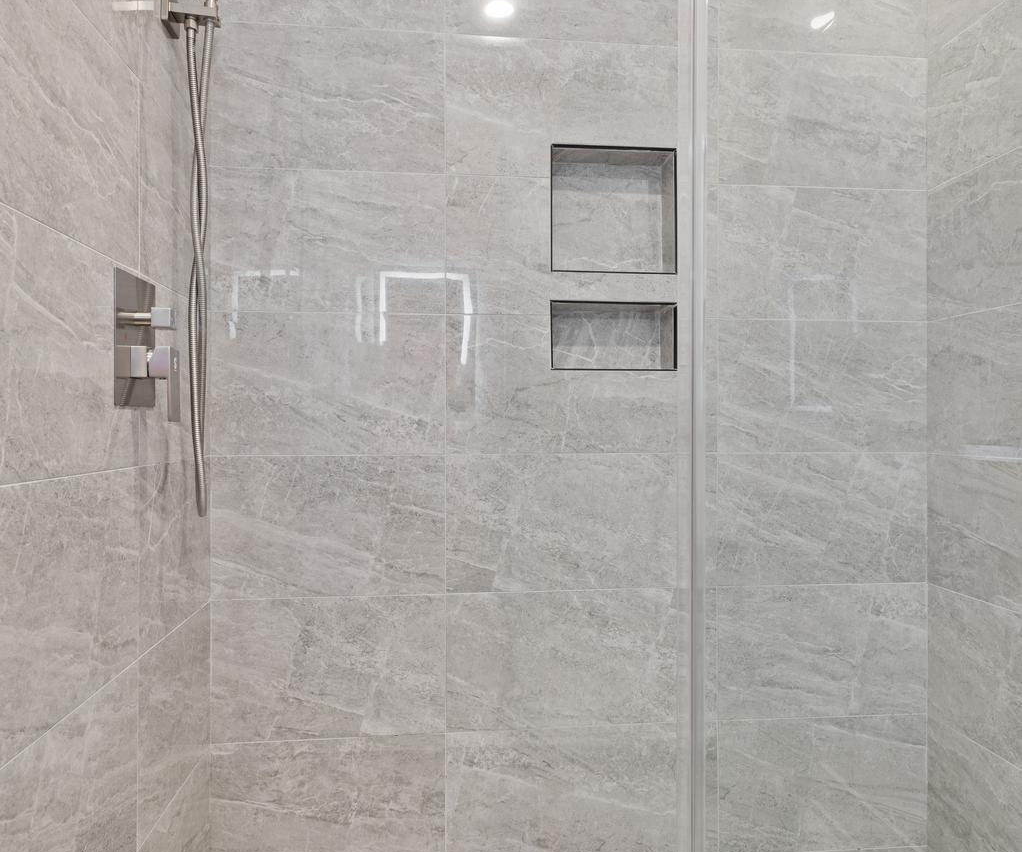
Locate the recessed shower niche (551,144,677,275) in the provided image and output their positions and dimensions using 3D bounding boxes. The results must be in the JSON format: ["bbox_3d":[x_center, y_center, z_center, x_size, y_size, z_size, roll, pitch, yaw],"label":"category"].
[{"bbox_3d":[0.227,-0.482,1.666,0.286,0.281,0.092,0,0,-6],"label":"recessed shower niche"}]

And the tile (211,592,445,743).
[{"bbox_3d":[-0.386,0.519,1.557,0.490,0.302,0.012,0,0,-6],"label":"tile"}]

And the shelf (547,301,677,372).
[{"bbox_3d":[0.231,-0.201,1.635,0.287,0.153,0.025,0,0,-6],"label":"shelf"}]

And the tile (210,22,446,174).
[{"bbox_3d":[-0.388,-0.697,1.550,0.490,0.302,0.012,0,0,-6],"label":"tile"}]

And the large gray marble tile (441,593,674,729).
[{"bbox_3d":[0.164,0.518,1.610,0.609,0.302,0.012,0,0,-6],"label":"large gray marble tile"}]

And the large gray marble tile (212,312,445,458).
[{"bbox_3d":[-0.387,-0.089,1.554,0.490,0.302,0.012,0,0,-6],"label":"large gray marble tile"}]

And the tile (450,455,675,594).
[{"bbox_3d":[0.163,0.214,1.609,0.609,0.302,0.012,0,0,-6],"label":"tile"}]

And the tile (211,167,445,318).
[{"bbox_3d":[-0.389,-0.395,1.562,0.491,0.305,0.010,0,0,-6],"label":"tile"}]

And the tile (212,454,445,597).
[{"bbox_3d":[-0.388,0.219,1.566,0.491,0.305,0.010,0,0,-6],"label":"tile"}]

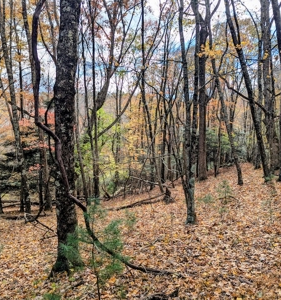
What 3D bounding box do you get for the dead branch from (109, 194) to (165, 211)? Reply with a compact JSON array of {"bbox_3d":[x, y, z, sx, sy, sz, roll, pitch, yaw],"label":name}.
[{"bbox_3d":[-0.070,1.560,8.300,1.850,0.420,0.350,0,0,-23],"label":"dead branch"}]

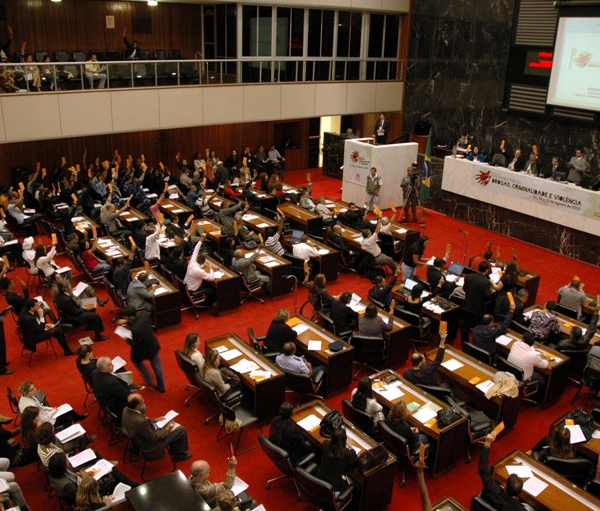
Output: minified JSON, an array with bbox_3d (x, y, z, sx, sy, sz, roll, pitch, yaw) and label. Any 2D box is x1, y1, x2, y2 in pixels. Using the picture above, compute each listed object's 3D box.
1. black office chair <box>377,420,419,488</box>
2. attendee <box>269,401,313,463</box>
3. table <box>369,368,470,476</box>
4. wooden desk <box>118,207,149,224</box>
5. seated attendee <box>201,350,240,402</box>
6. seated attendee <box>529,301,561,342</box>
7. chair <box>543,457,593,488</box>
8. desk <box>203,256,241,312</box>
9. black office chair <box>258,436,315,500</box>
[{"bbox_3d":[1.415,2.733,8.070,0.640,0.960,0.610,-14,26,-34],"label":"black office chair"},{"bbox_3d":[-0.098,2.532,7.790,0.780,1.250,0.520,-17,29,-39],"label":"attendee"},{"bbox_3d":[1.666,2.439,8.565,0.570,0.725,1.550,-13,25,-32],"label":"table"},{"bbox_3d":[-5.035,-0.859,17.017,0.570,0.725,1.550,-14,25,-34],"label":"wooden desk"},{"bbox_3d":[-1.081,1.949,9.032,0.820,1.220,0.480,-13,25,-32],"label":"seated attendee"},{"bbox_3d":[4.575,1.410,10.816,0.820,1.170,0.520,-17,27,-39],"label":"seated attendee"},{"bbox_3d":[3.439,2.846,7.658,0.600,0.840,0.640,5,21,9],"label":"chair"},{"bbox_3d":[-2.038,0.633,13.399,0.563,0.735,1.578,-13,25,-33],"label":"desk"},{"bbox_3d":[-0.157,2.755,7.672,0.630,0.920,0.600,-18,29,-40],"label":"black office chair"}]

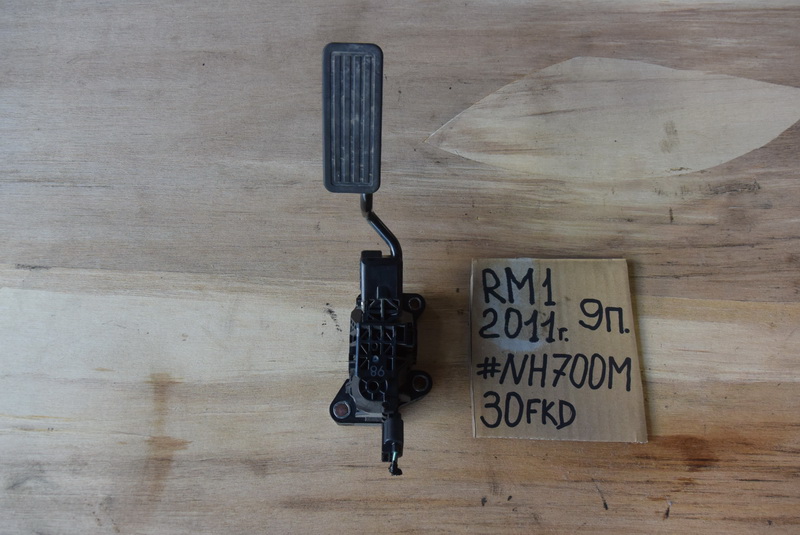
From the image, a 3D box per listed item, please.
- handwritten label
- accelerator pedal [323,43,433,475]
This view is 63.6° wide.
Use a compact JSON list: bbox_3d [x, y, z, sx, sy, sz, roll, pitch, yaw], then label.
[{"bbox_3d":[0.128,0.065,0.534,0.136,0.004,0.153,1,70,0],"label":"handwritten label"},{"bbox_3d":[-0.018,-0.007,0.500,0.087,0.118,0.316,0,70,0],"label":"accelerator pedal"}]

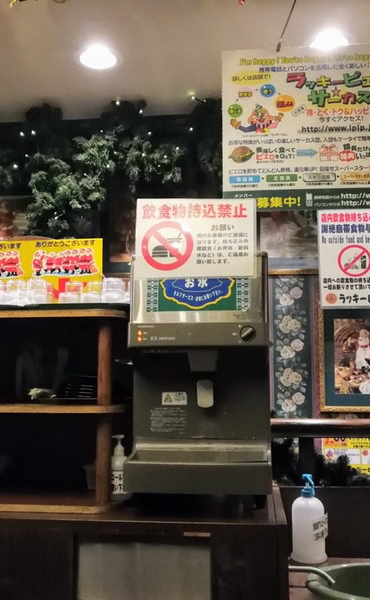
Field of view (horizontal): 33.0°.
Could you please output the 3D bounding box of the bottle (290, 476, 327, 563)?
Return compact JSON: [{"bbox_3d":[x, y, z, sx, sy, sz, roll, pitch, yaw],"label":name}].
[{"bbox_3d":[0.364,0.643,1.847,0.100,0.246,0.105,0,-7,0],"label":"bottle"}]

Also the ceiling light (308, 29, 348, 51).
[{"bbox_3d":[0.578,-1.043,2.489,0.155,0.040,0.155,-1,-7,6],"label":"ceiling light"}]

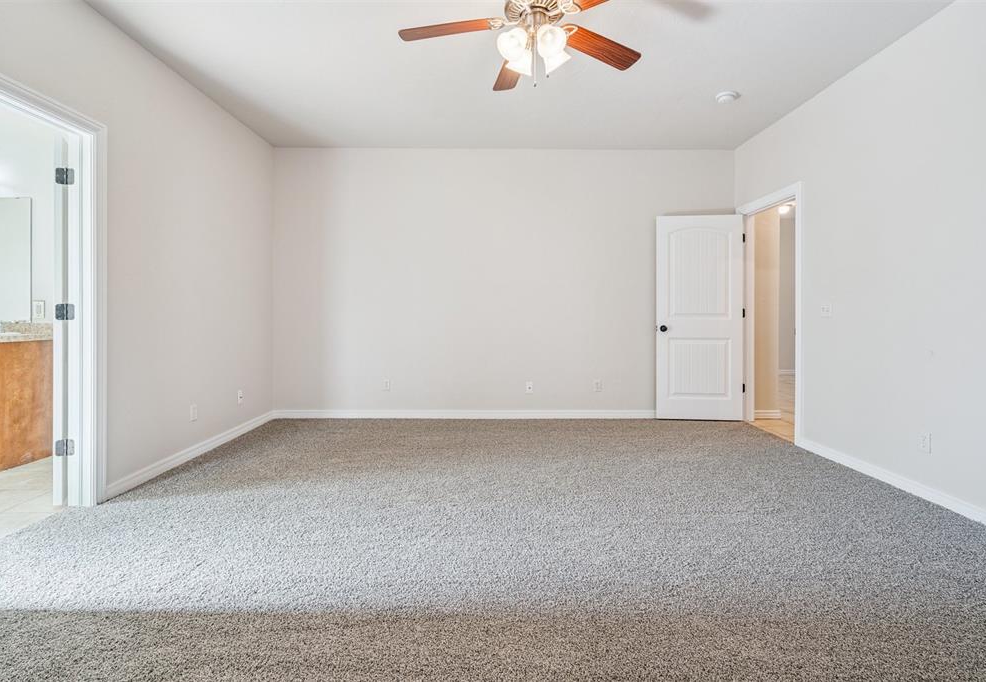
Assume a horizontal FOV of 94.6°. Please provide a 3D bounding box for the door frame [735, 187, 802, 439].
[{"bbox_3d":[2.555,-0.235,4.170,0.140,2.155,0.970,0,1,-1],"label":"door frame"}]

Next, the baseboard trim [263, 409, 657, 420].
[{"bbox_3d":[-0.060,0.752,4.670,4.400,0.108,0.018,0,1,-1],"label":"baseboard trim"}]

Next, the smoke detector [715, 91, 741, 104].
[{"bbox_3d":[1.844,-1.907,3.570,0.165,0.050,0.165,0,1,-1],"label":"smoke detector"}]

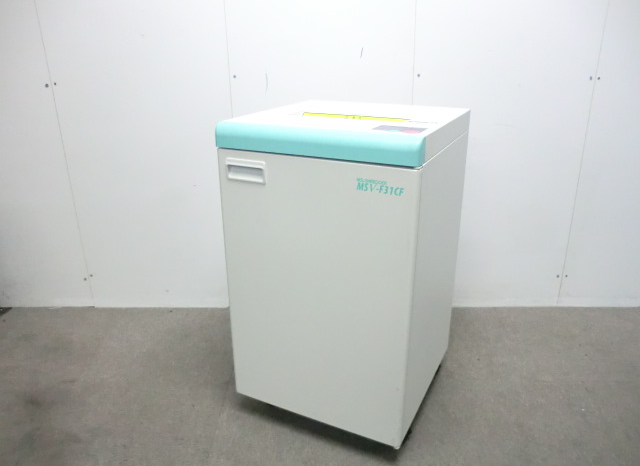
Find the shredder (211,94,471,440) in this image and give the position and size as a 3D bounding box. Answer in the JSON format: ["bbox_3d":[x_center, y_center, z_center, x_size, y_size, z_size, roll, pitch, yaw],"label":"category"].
[{"bbox_3d":[0.099,0.092,1.643,0.577,0.940,0.568,10,23,24],"label":"shredder"}]

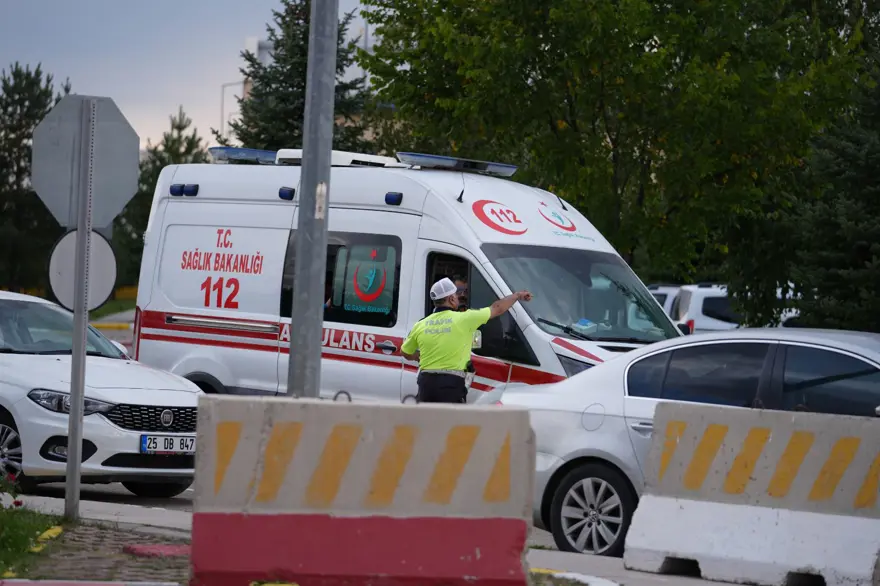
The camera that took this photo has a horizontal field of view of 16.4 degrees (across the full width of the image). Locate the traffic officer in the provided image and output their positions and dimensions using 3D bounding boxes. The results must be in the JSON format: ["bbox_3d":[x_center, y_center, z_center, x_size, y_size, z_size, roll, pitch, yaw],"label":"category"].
[{"bbox_3d":[0.201,0.764,23.200,0.860,1.760,0.500,3,0,27],"label":"traffic officer"}]

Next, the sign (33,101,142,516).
[{"bbox_3d":[-2.083,0.093,17.700,0.770,2.470,0.100,2,0,-41],"label":"sign"}]

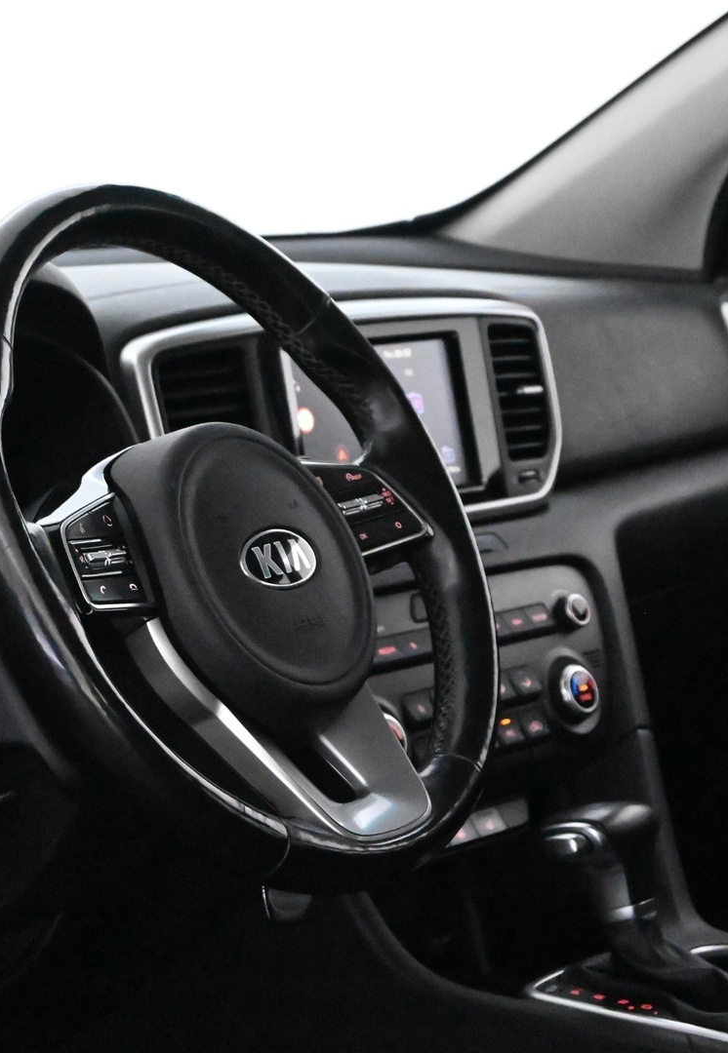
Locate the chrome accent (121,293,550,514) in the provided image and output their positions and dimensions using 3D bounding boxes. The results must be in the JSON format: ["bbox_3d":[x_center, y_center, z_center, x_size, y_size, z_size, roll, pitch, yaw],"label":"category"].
[{"bbox_3d":[-0.001,-0.066,1.843,0.045,0.142,0.405,-9,0,40],"label":"chrome accent"}]

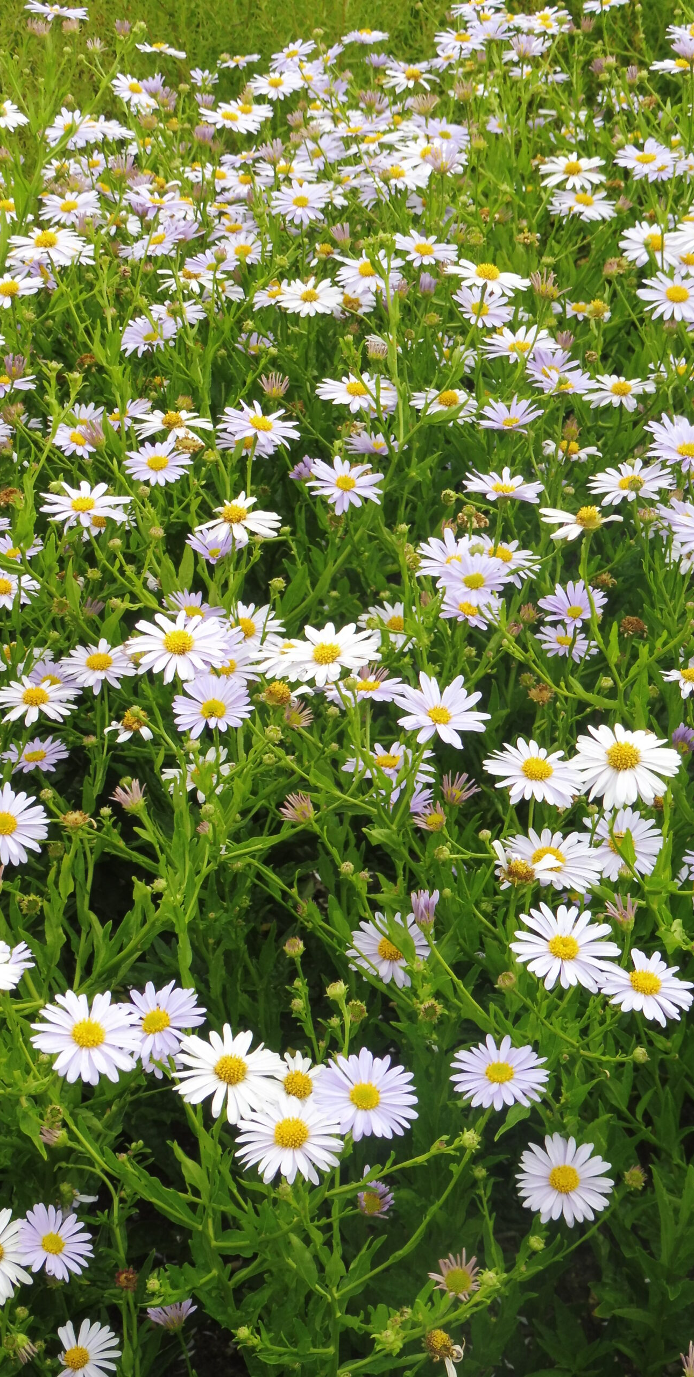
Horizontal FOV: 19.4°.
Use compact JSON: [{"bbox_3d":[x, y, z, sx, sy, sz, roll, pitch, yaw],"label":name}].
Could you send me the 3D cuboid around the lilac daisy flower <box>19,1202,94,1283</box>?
[{"bbox_3d":[-0.131,0.248,0.910,0.035,0.010,0.035,6,54,-7],"label":"lilac daisy flower"}]

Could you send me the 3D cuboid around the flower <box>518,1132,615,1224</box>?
[{"bbox_3d":[0.089,0.200,0.825,0.039,0.011,0.039,0,56,6],"label":"flower"}]

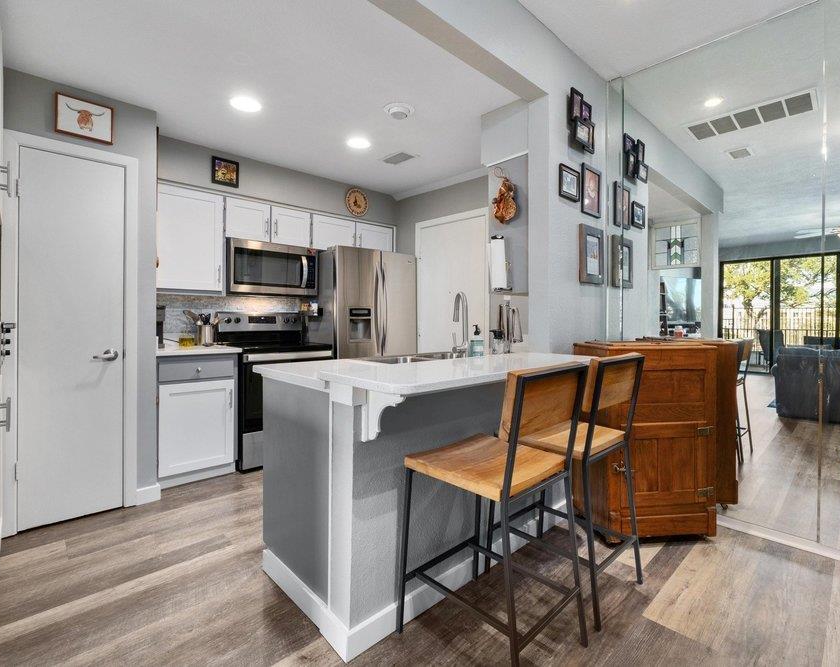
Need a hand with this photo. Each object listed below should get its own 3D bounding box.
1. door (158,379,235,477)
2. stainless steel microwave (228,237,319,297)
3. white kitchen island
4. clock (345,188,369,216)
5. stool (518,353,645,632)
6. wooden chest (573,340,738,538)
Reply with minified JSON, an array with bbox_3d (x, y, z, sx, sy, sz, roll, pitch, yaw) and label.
[{"bbox_3d":[-1.571,0.655,2.956,0.481,0.616,0.027,-1,2,-42],"label":"door"},{"bbox_3d":[-1.321,-0.538,3.594,0.760,0.410,0.400,-1,2,-42],"label":"stainless steel microwave"},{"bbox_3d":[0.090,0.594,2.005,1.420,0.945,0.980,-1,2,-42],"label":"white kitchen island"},{"bbox_3d":[-0.608,-1.272,4.053,0.280,0.285,0.030,-1,2,-42],"label":"clock"},{"bbox_3d":[0.649,0.589,1.867,0.448,1.000,0.535,-1,2,-42],"label":"stool"},{"bbox_3d":[1.242,0.571,2.351,0.600,1.015,0.400,0,1,-5],"label":"wooden chest"}]

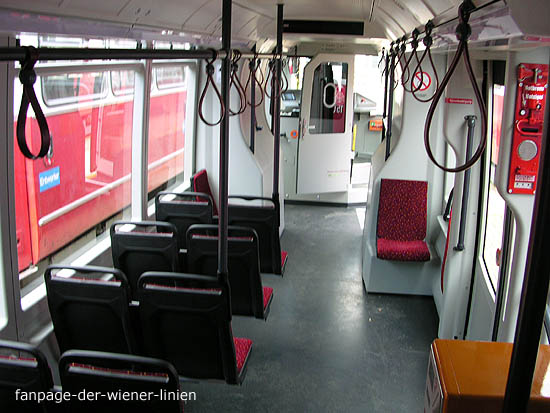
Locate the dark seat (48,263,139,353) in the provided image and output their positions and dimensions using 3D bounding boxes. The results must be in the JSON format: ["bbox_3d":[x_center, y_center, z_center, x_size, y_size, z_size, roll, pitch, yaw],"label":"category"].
[{"bbox_3d":[-0.876,0.542,3.109,0.432,0.674,0.543,3,15,8],"label":"dark seat"}]

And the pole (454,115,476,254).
[{"bbox_3d":[1.191,-0.138,3.672,0.061,0.854,0.087,3,15,8],"label":"pole"}]

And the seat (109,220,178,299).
[{"bbox_3d":[-0.759,0.350,3.863,0.432,0.674,0.543,3,15,8],"label":"seat"}]

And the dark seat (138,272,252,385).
[{"bbox_3d":[-0.388,0.571,3.041,0.453,0.674,0.543,3,15,8],"label":"dark seat"}]

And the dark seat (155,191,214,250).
[{"bbox_3d":[-0.640,0.154,4.636,0.432,0.674,0.543,3,15,8],"label":"dark seat"}]

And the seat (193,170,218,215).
[{"bbox_3d":[-0.466,0.004,5.240,0.485,0.611,0.437,3,15,8],"label":"seat"}]

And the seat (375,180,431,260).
[{"bbox_3d":[1.077,0.103,4.930,0.426,0.597,0.485,3,15,8],"label":"seat"}]

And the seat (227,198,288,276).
[{"bbox_3d":[-0.152,0.183,4.567,0.453,0.674,0.543,3,15,8],"label":"seat"}]

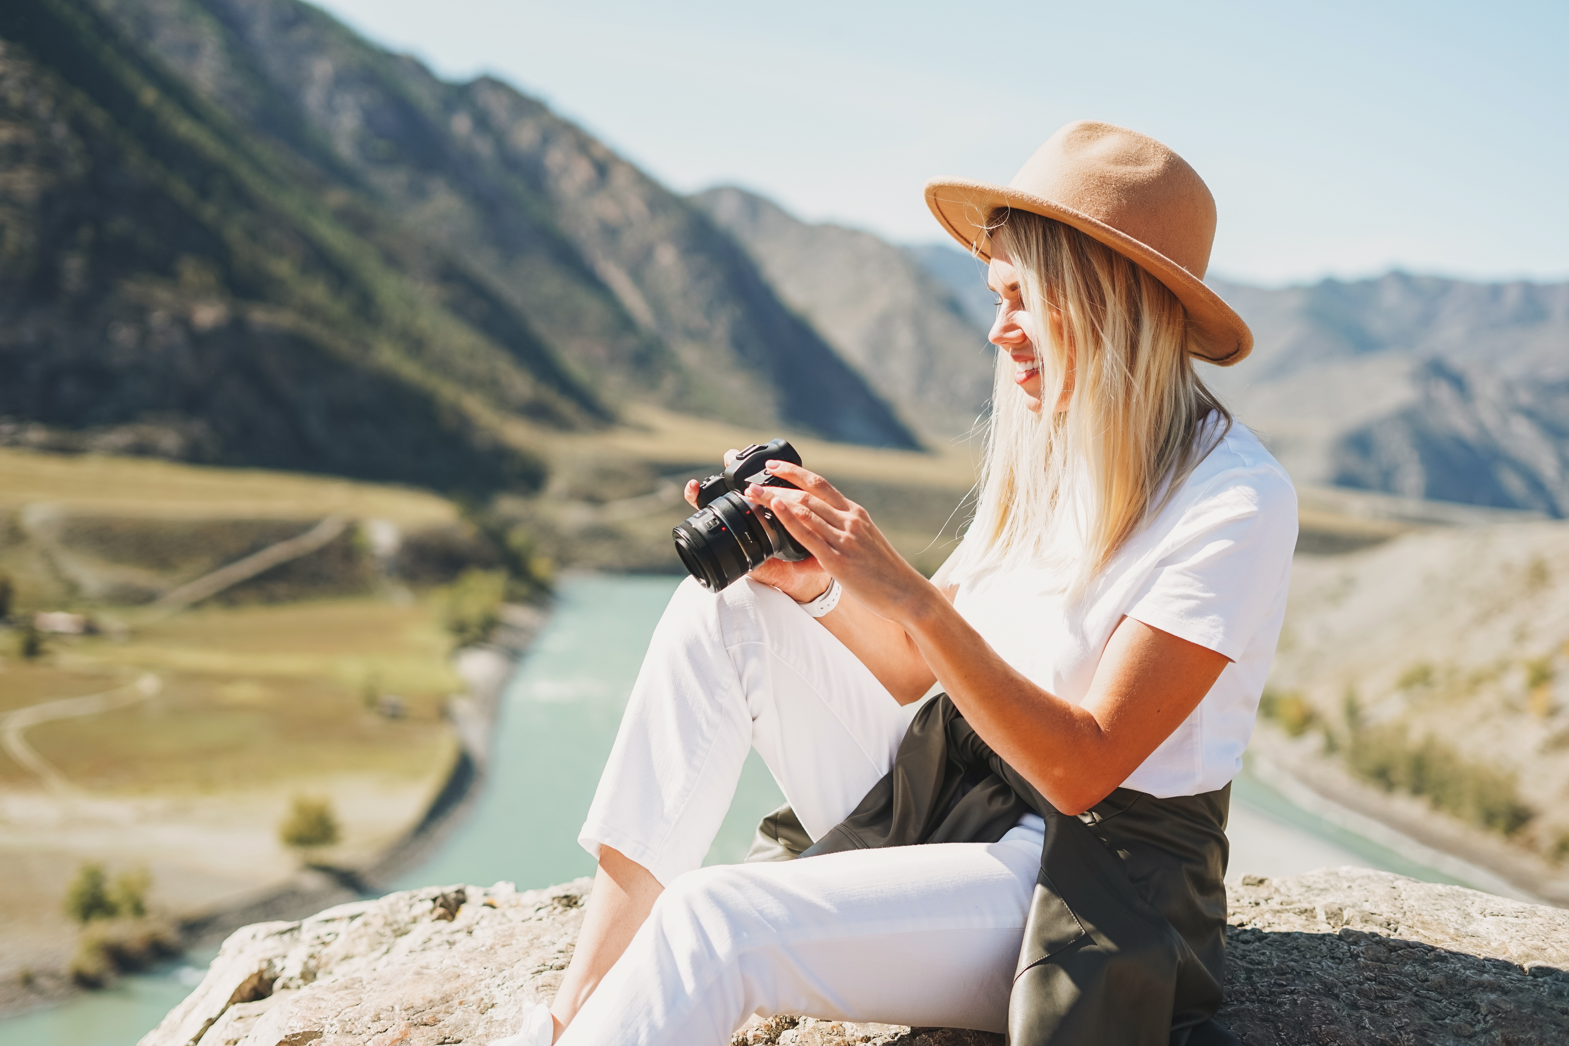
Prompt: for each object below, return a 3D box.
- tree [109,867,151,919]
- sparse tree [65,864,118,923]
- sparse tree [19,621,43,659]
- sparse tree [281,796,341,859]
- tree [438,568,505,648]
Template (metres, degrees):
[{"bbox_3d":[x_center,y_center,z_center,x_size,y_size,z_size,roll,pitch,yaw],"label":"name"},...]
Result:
[{"bbox_3d":[-74.790,42.340,248.790,4.750,5.840,4.750,-1,4,-17],"label":"tree"},{"bbox_3d":[-78.540,42.030,246.460,5.790,6.730,5.790,-1,4,-18],"label":"sparse tree"},{"bbox_3d":[-152.550,23.950,440.700,5.050,7.700,5.050,-1,4,-19],"label":"sparse tree"},{"bbox_3d":[-61.590,39.400,282.320,7.710,7.710,7.710,-1,3,-12],"label":"sparse tree"},{"bbox_3d":[-68.750,19.030,478.740,14.380,17.000,14.380,0,3,-8],"label":"tree"}]

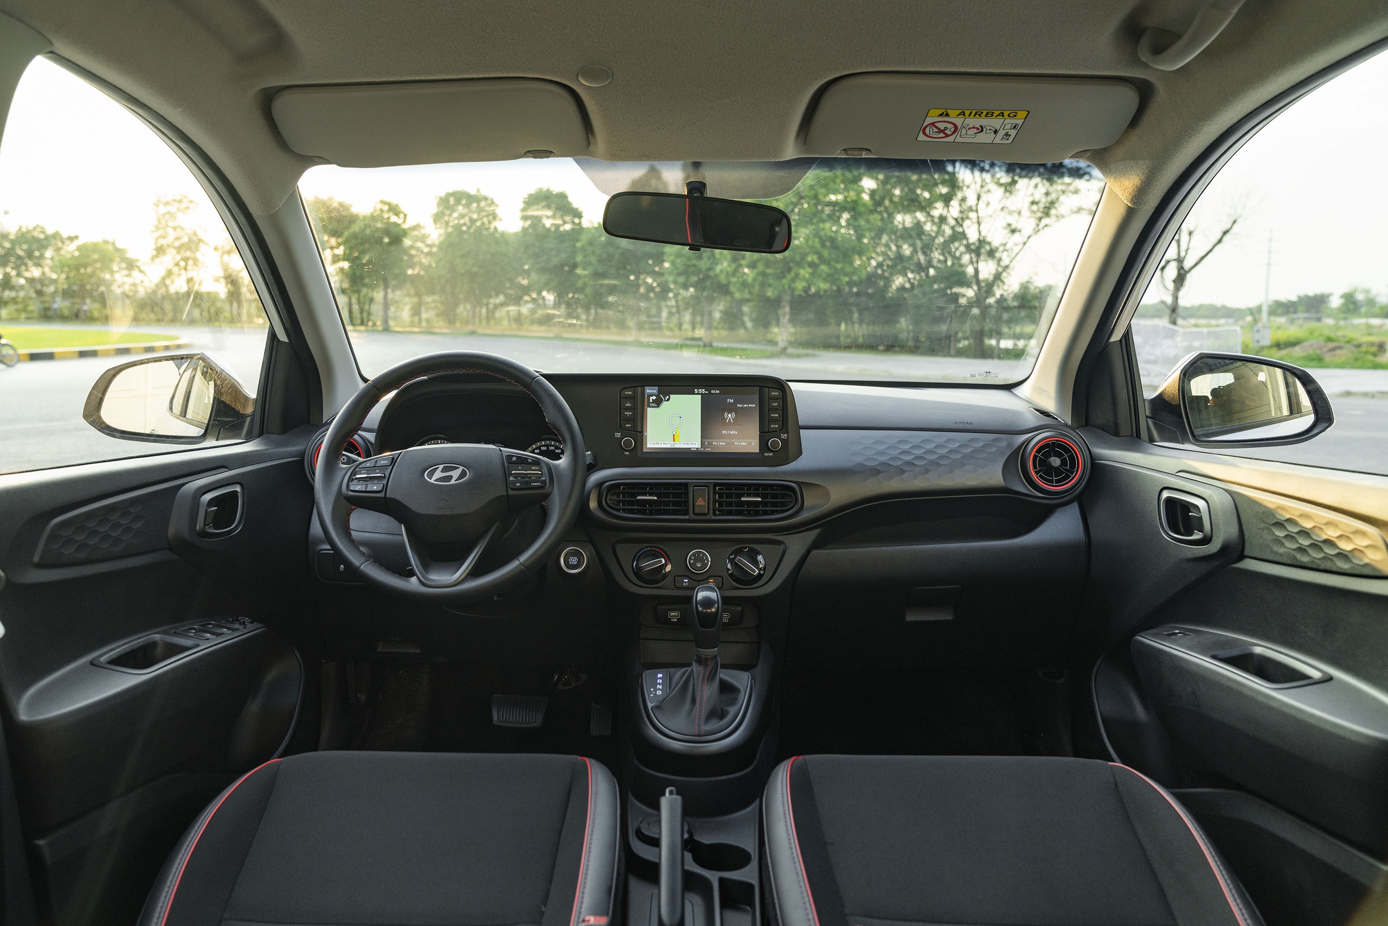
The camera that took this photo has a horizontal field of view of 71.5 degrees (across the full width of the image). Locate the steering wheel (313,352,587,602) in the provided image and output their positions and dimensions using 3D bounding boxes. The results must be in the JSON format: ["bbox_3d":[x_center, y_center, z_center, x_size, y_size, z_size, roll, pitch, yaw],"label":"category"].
[{"bbox_3d":[-0.334,0.010,1.340,0.370,0.365,0.100,0,-21,0],"label":"steering wheel"}]

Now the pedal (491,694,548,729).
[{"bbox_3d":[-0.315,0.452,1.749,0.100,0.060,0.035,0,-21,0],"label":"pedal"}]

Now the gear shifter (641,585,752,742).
[{"bbox_3d":[0.006,0.265,1.340,0.148,0.180,0.165,0,9,0],"label":"gear shifter"}]

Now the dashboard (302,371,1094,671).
[{"bbox_3d":[0.006,0.072,1.629,1.270,0.450,0.420,0,9,0],"label":"dashboard"}]

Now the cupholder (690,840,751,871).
[{"bbox_3d":[0.031,0.504,1.179,0.074,0.058,0.072,0,9,0],"label":"cupholder"}]

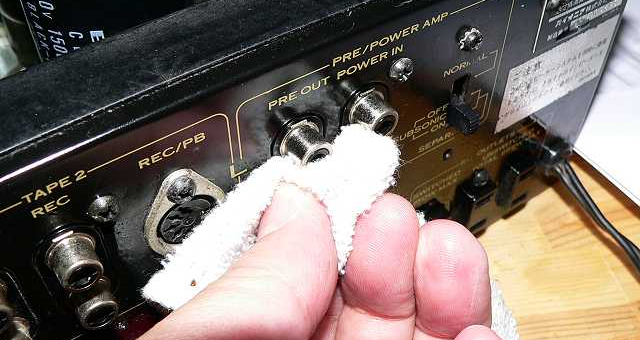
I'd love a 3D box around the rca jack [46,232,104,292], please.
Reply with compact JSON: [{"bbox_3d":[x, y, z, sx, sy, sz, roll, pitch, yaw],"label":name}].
[{"bbox_3d":[-0.050,0.019,0.137,0.010,0.010,0.008,-27,50,-24],"label":"rca jack"}]

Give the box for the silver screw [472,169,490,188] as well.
[{"bbox_3d":[0.056,0.003,0.231,0.006,0.006,0.003,-27,50,-24],"label":"silver screw"}]

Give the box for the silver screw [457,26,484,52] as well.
[{"bbox_3d":[0.041,-0.034,0.178,0.007,0.007,0.003,-27,50,-24],"label":"silver screw"}]

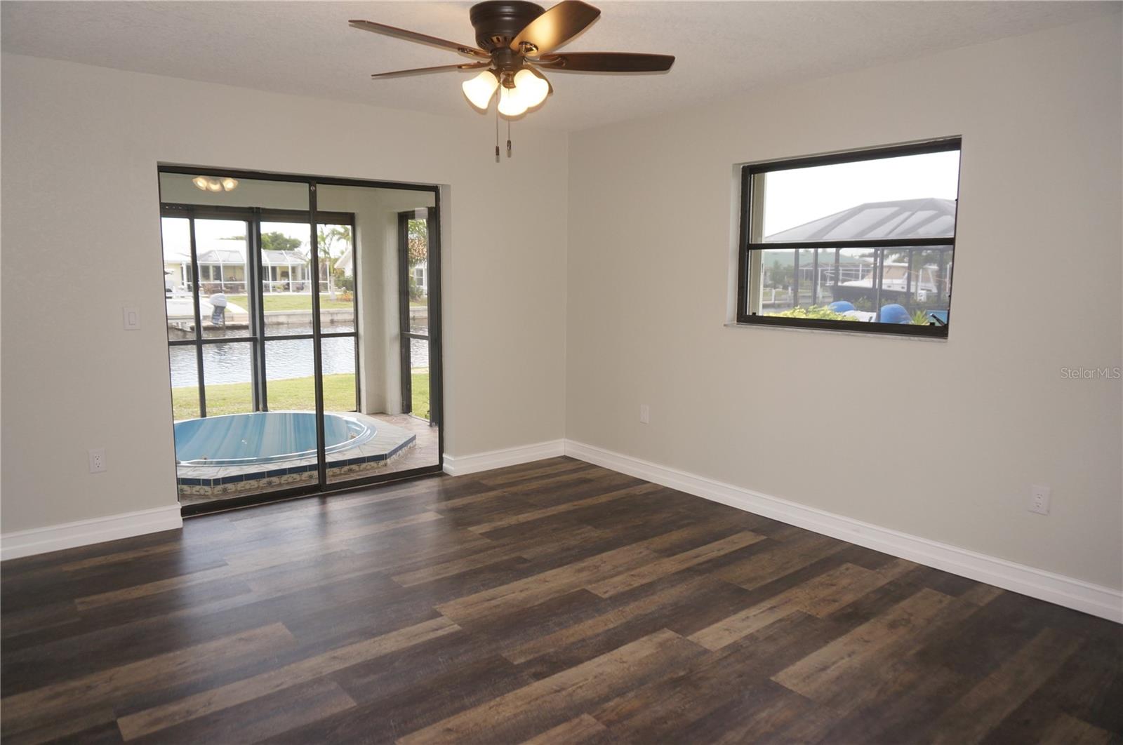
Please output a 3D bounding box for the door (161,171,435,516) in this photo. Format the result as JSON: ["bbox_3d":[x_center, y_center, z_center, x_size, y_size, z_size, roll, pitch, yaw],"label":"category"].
[{"bbox_3d":[-1.559,-0.213,4.772,1.760,2.003,0.099,-6,10,-38],"label":"door"}]

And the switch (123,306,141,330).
[{"bbox_3d":[-2.267,-0.283,3.951,0.074,0.119,0.011,-6,10,-38],"label":"switch"}]

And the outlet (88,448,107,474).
[{"bbox_3d":[-2.430,0.465,3.922,0.074,0.119,0.011,-6,10,-38],"label":"outlet"}]

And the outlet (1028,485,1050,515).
[{"bbox_3d":[2.094,0.560,3.275,0.011,0.119,0.072,-6,10,-38],"label":"outlet"}]

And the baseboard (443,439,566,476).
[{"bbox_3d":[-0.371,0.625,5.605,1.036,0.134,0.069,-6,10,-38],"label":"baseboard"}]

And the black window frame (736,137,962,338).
[{"bbox_3d":[1.520,-0.698,4.069,0.079,0.954,1.306,-6,10,-38],"label":"black window frame"}]

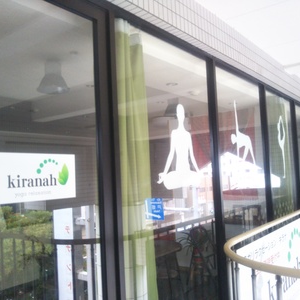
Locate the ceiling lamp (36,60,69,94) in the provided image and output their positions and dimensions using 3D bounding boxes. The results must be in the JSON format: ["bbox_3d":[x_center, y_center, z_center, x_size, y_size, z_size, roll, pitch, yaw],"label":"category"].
[{"bbox_3d":[-0.742,-0.573,2.674,0.250,0.232,0.250,-2,-4,0],"label":"ceiling lamp"}]

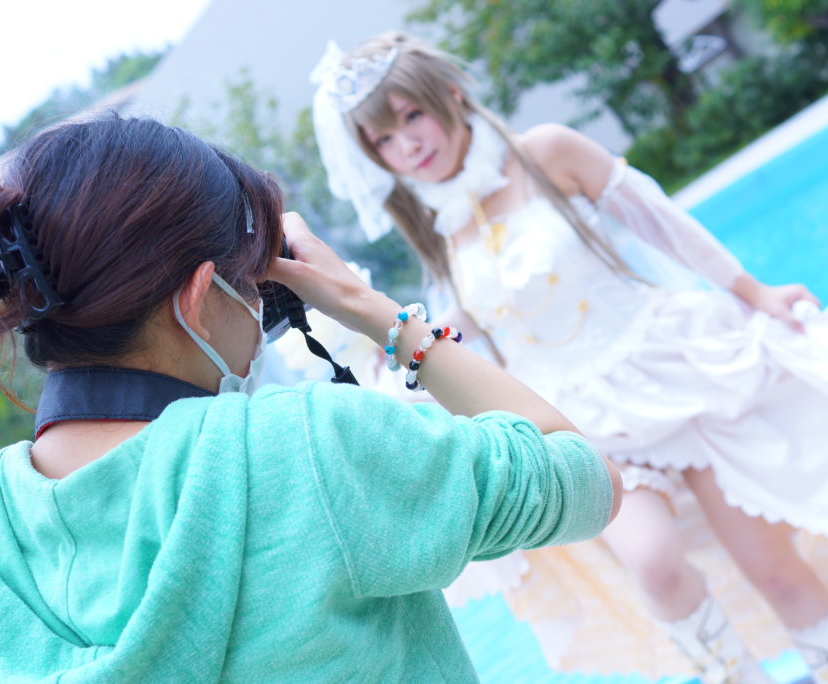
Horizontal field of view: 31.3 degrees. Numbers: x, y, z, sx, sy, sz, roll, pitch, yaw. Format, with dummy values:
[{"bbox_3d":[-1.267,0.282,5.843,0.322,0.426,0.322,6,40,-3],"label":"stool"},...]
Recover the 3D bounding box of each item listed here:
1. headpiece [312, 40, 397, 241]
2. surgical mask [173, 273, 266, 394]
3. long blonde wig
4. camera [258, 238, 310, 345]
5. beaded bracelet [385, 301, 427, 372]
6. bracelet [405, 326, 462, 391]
[{"bbox_3d":[-0.084,-0.326,2.360,0.175,0.285,0.160,-34,12,20],"label":"headpiece"},{"bbox_3d":[-0.170,0.003,1.175,0.145,0.110,0.120,-14,-4,38],"label":"surgical mask"},{"bbox_3d":[0.102,-0.254,2.450,0.250,0.560,0.250,-34,12,20],"label":"long blonde wig"},{"bbox_3d":[-0.135,-0.045,1.270,0.128,0.095,0.110,-27,9,23],"label":"camera"},{"bbox_3d":[-0.002,-0.001,1.215,0.014,0.064,0.062,28,90,39],"label":"beaded bracelet"},{"bbox_3d":[0.022,0.016,1.200,0.014,0.066,0.064,36,90,40],"label":"bracelet"}]

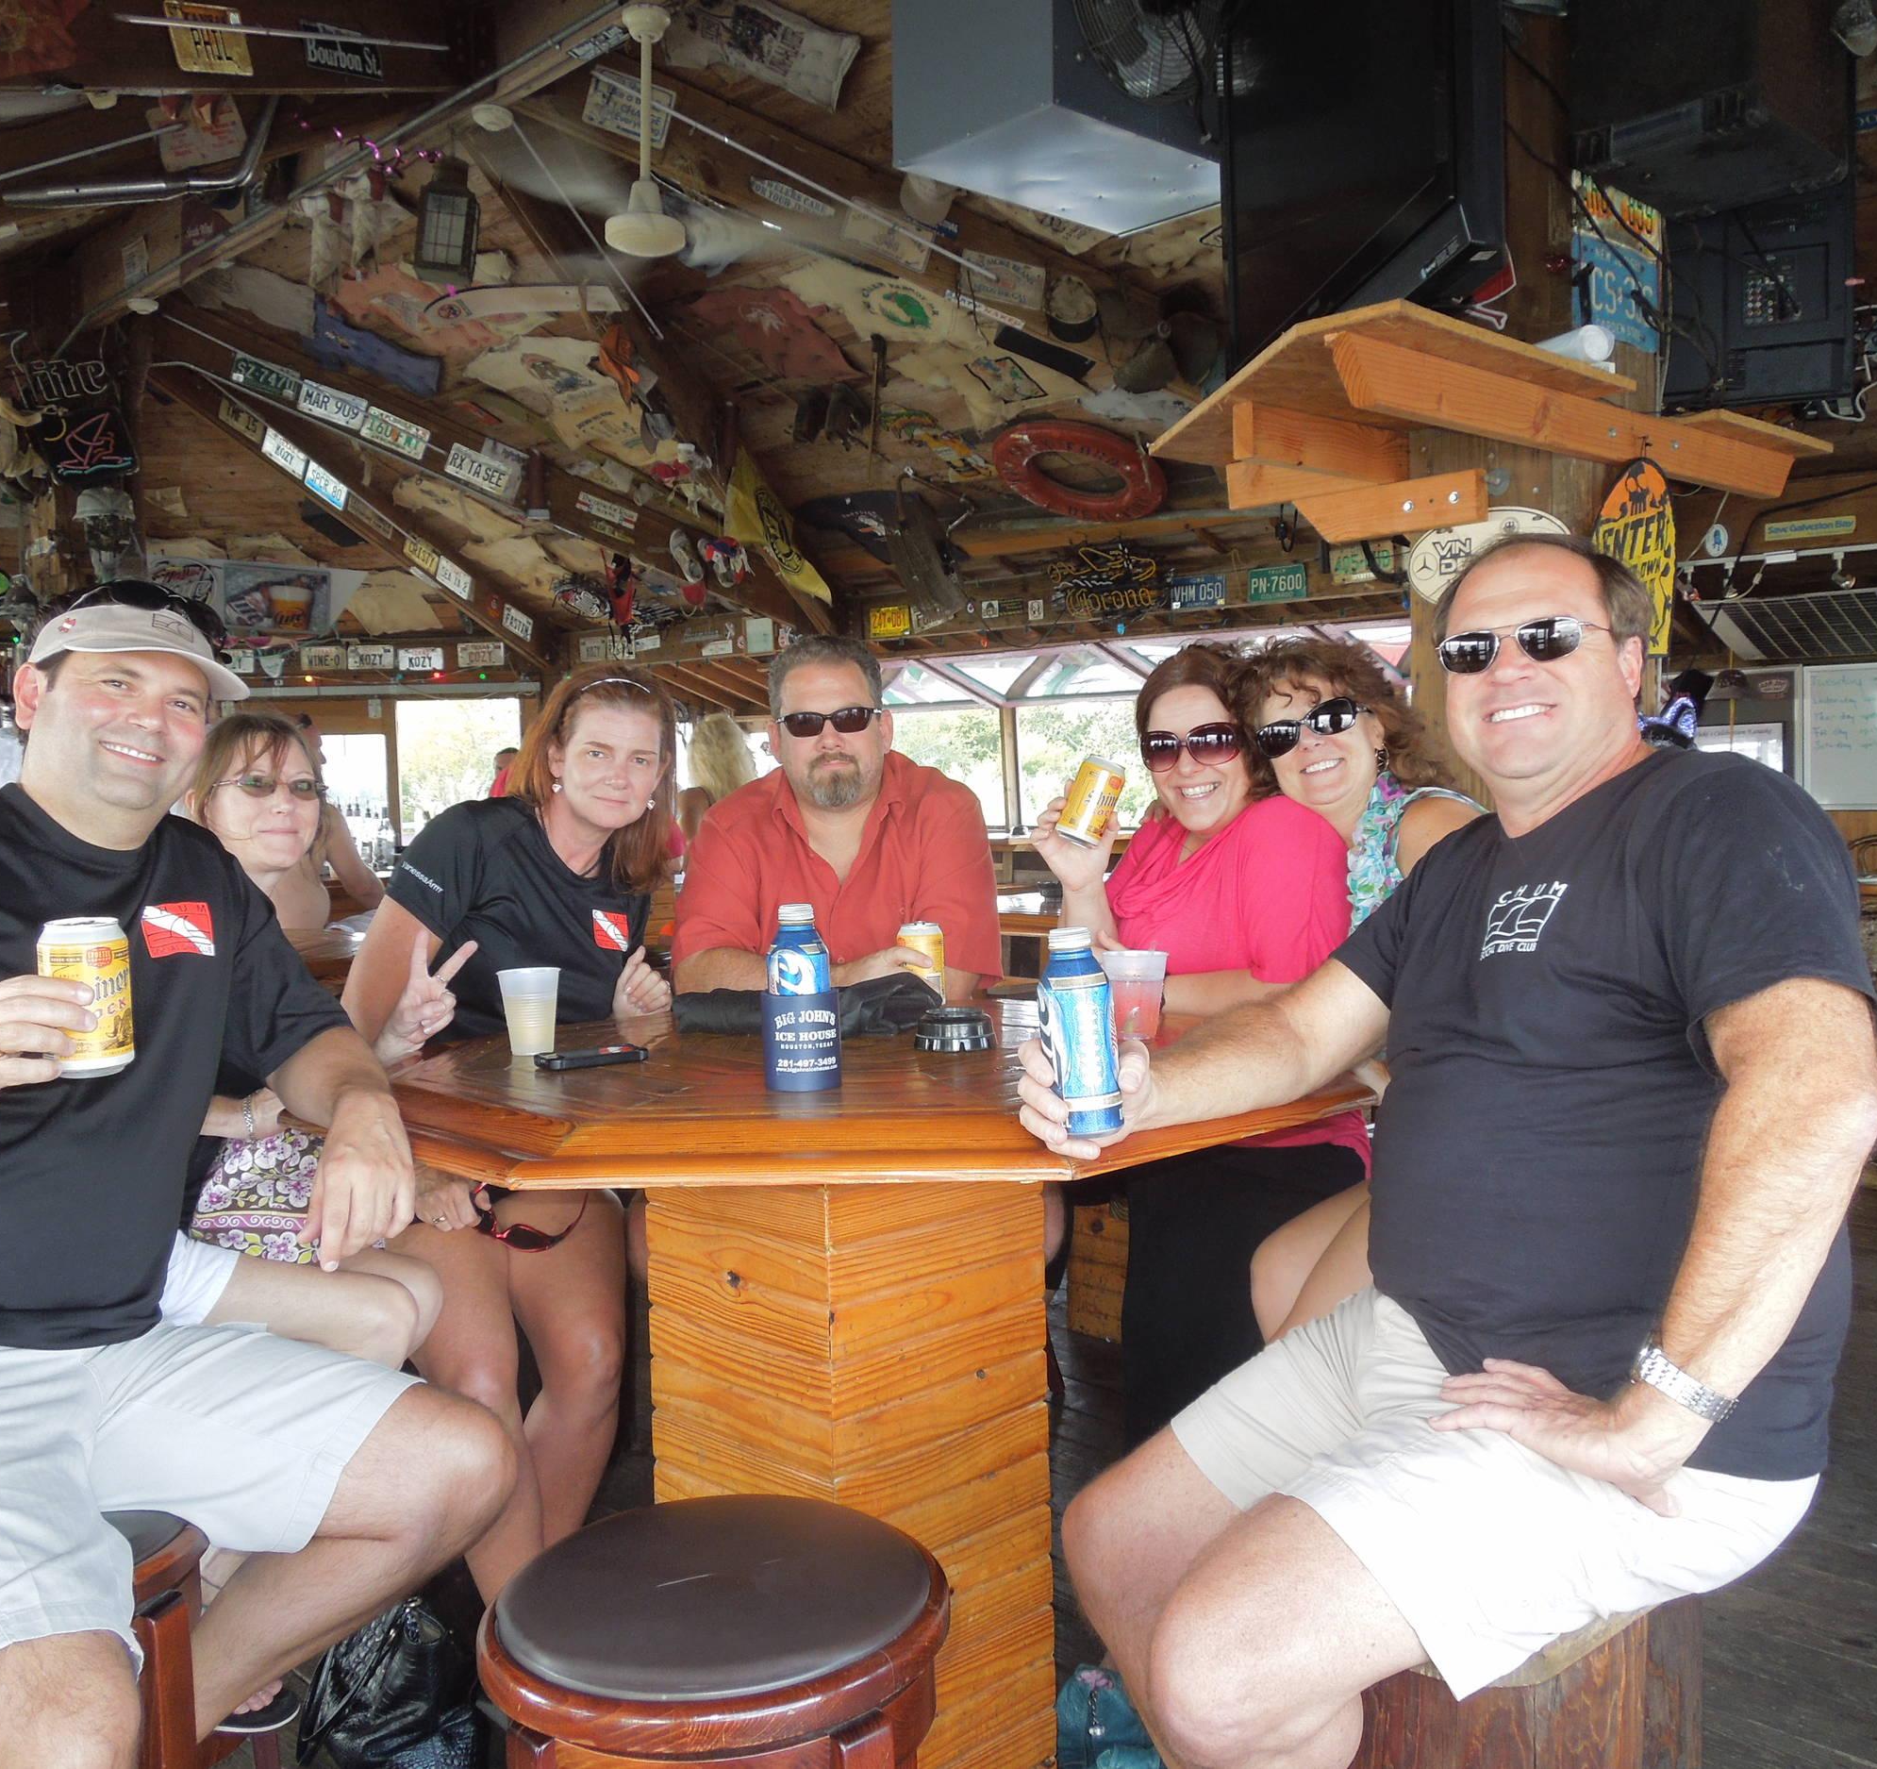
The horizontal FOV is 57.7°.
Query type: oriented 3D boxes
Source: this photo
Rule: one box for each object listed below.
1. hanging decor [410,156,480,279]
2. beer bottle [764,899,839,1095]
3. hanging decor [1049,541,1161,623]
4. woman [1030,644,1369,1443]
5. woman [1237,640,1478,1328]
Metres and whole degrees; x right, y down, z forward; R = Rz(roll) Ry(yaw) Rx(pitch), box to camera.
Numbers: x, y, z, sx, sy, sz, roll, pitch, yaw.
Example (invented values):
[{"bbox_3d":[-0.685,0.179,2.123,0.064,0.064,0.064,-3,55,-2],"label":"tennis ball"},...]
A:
[{"bbox_3d":[-1.675,-2.274,5.800,0.175,0.400,0.175,-1,3,0],"label":"hanging decor"},{"bbox_3d":[-0.146,0.112,1.784,0.078,0.190,0.078,-1,3,-6],"label":"beer bottle"},{"bbox_3d":[0.827,-1.486,8.350,0.660,0.370,0.120,2,4,41],"label":"hanging decor"},{"bbox_3d":[0.356,0.370,2.326,0.500,1.400,0.660,1,4,30],"label":"woman"},{"bbox_3d":[0.596,0.337,2.304,0.500,1.340,0.720,2,5,45],"label":"woman"}]

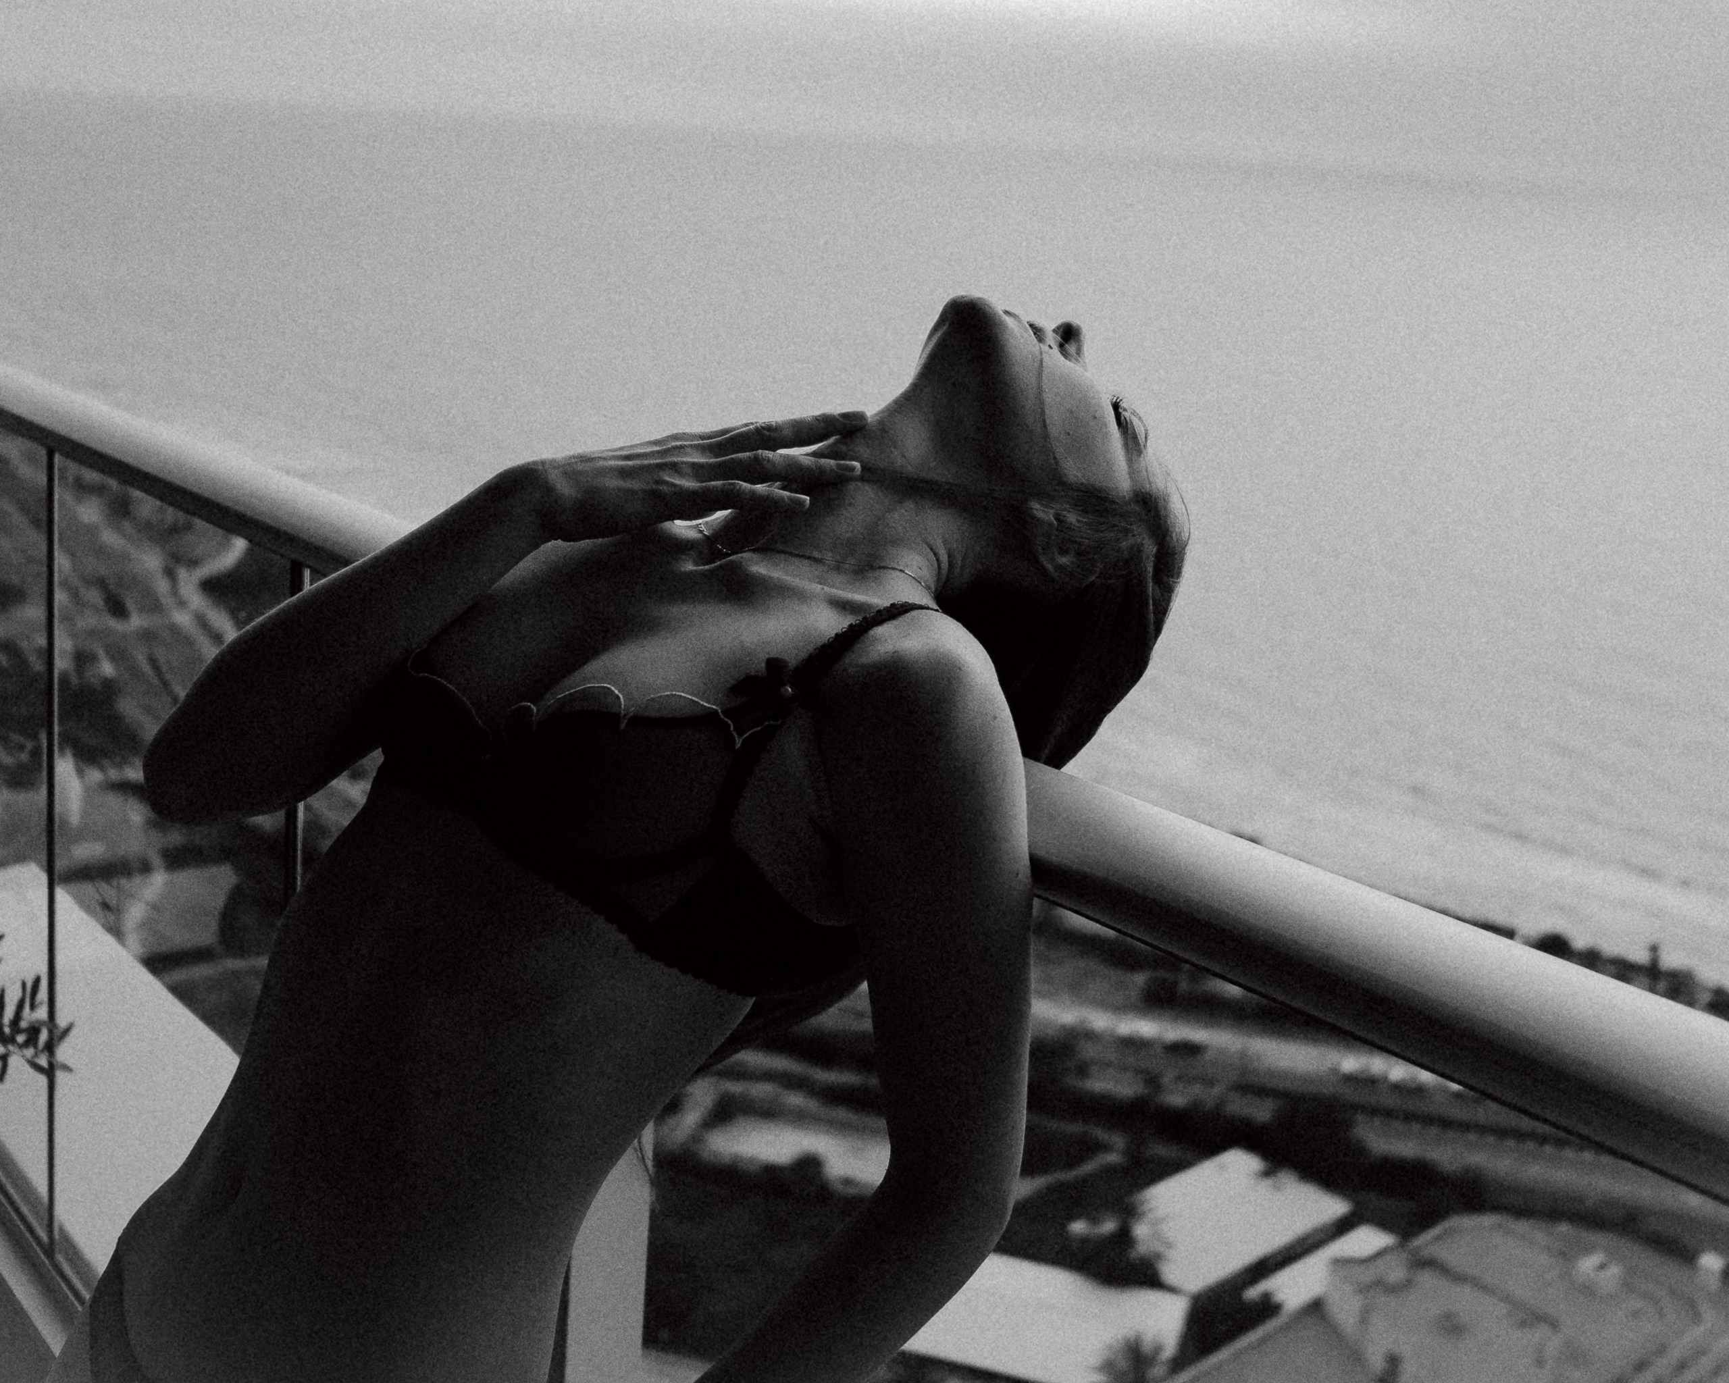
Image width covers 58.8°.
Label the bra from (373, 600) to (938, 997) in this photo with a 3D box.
[{"bbox_3d":[-0.105,0.030,0.870,0.290,0.215,0.260,19,69,35],"label":"bra"}]

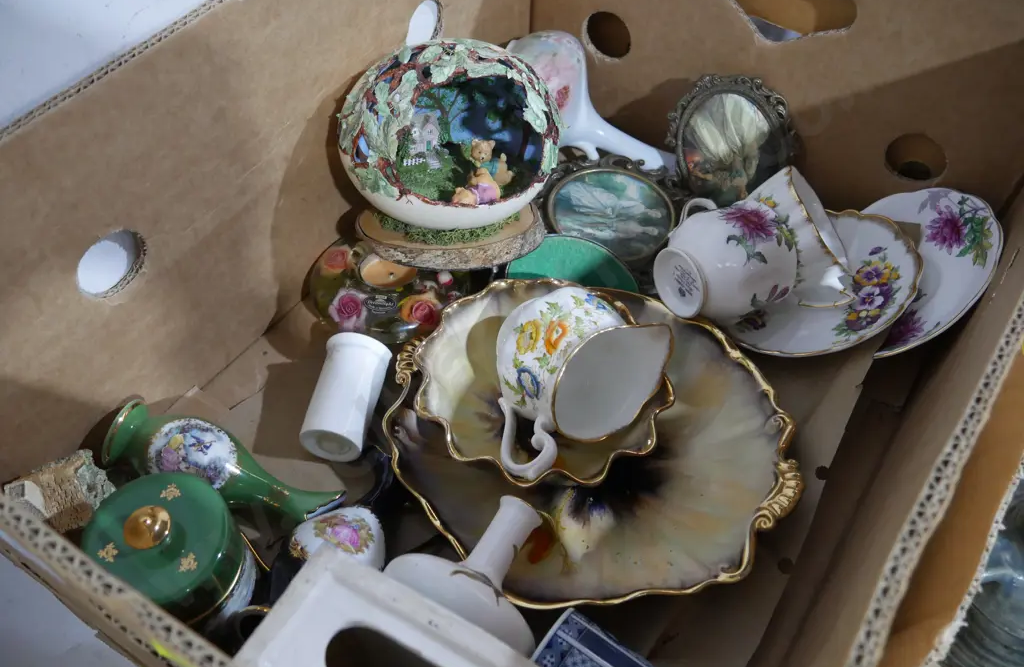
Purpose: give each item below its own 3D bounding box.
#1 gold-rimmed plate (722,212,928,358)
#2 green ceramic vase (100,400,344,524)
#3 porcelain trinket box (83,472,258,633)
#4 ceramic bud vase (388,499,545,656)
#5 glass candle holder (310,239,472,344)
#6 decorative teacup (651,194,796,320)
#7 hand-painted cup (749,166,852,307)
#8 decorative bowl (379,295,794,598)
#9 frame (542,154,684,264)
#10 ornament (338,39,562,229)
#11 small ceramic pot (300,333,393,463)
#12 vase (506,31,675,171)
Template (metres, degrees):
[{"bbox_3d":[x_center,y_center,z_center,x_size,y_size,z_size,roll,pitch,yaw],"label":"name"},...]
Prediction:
[{"bbox_3d":[0.213,-0.032,0.580,0.134,0.021,0.134,-19,43,19],"label":"gold-rimmed plate"},{"bbox_3d":[-0.168,0.080,0.483,0.137,0.055,0.055,19,70,3],"label":"green ceramic vase"},{"bbox_3d":[-0.181,0.115,0.437,0.080,0.084,0.080,3,54,-3],"label":"porcelain trinket box"},{"bbox_3d":[-0.014,0.122,0.432,0.089,0.089,0.083,30,85,20],"label":"ceramic bud vase"},{"bbox_3d":[-0.085,-0.040,0.576,0.117,0.056,0.117,-7,53,-8],"label":"glass candle holder"},{"bbox_3d":[0.129,-0.050,0.542,0.063,0.084,0.102,-22,90,-28],"label":"decorative teacup"},{"bbox_3d":[0.189,-0.055,0.583,0.098,0.062,0.098,58,30,-6],"label":"hand-painted cup"},{"bbox_3d":[0.043,0.066,0.511,0.260,0.040,0.230,18,54,11],"label":"decorative bowl"},{"bbox_3d":[0.074,-0.087,0.610,0.114,0.014,0.094,3,79,4],"label":"frame"},{"bbox_3d":[-0.039,-0.122,0.521,0.139,0.124,0.118,-6,27,-12],"label":"ornament"},{"bbox_3d":[-0.102,0.039,0.508,0.041,0.041,0.067,6,53,4],"label":"small ceramic pot"},{"bbox_3d":[0.054,-0.167,0.656,0.161,0.112,0.098,27,15,6],"label":"vase"}]

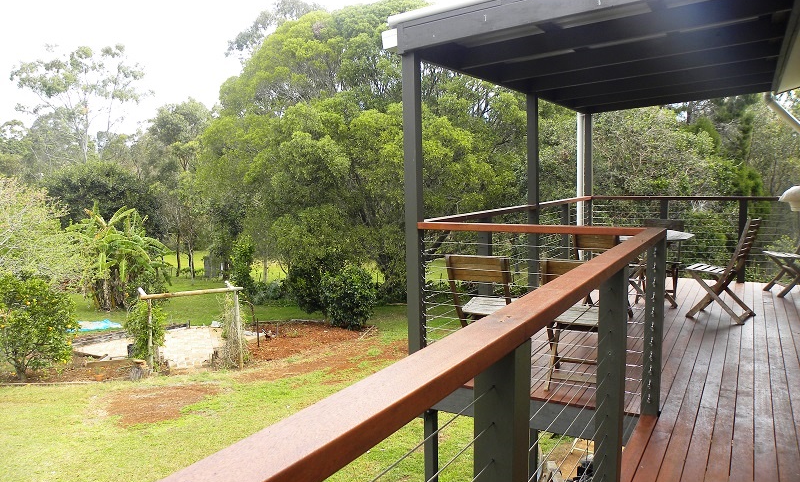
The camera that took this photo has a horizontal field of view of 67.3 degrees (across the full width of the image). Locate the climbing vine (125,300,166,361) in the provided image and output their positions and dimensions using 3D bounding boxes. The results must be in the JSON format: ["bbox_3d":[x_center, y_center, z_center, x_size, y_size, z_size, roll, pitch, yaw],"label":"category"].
[{"bbox_3d":[-6.226,2.214,14.700,0.980,1.550,0.880,-4,6,-23],"label":"climbing vine"}]

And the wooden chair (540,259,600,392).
[{"bbox_3d":[1.195,0.496,3.789,0.450,0.860,0.550,2,6,25],"label":"wooden chair"}]

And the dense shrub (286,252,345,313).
[{"bbox_3d":[-2.988,1.592,21.500,2.200,2.300,2.100,-2,6,-8],"label":"dense shrub"}]

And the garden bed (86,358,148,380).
[{"bbox_3d":[-6.363,2.837,13.519,1.280,0.250,0.700,-3,6,-18],"label":"garden bed"}]

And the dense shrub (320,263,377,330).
[{"bbox_3d":[-1.714,1.847,20.000,1.850,2.150,1.800,-2,6,-5],"label":"dense shrub"}]

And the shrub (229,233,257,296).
[{"bbox_3d":[-6.902,1.080,26.500,1.200,2.750,1.150,-3,6,-15],"label":"shrub"}]

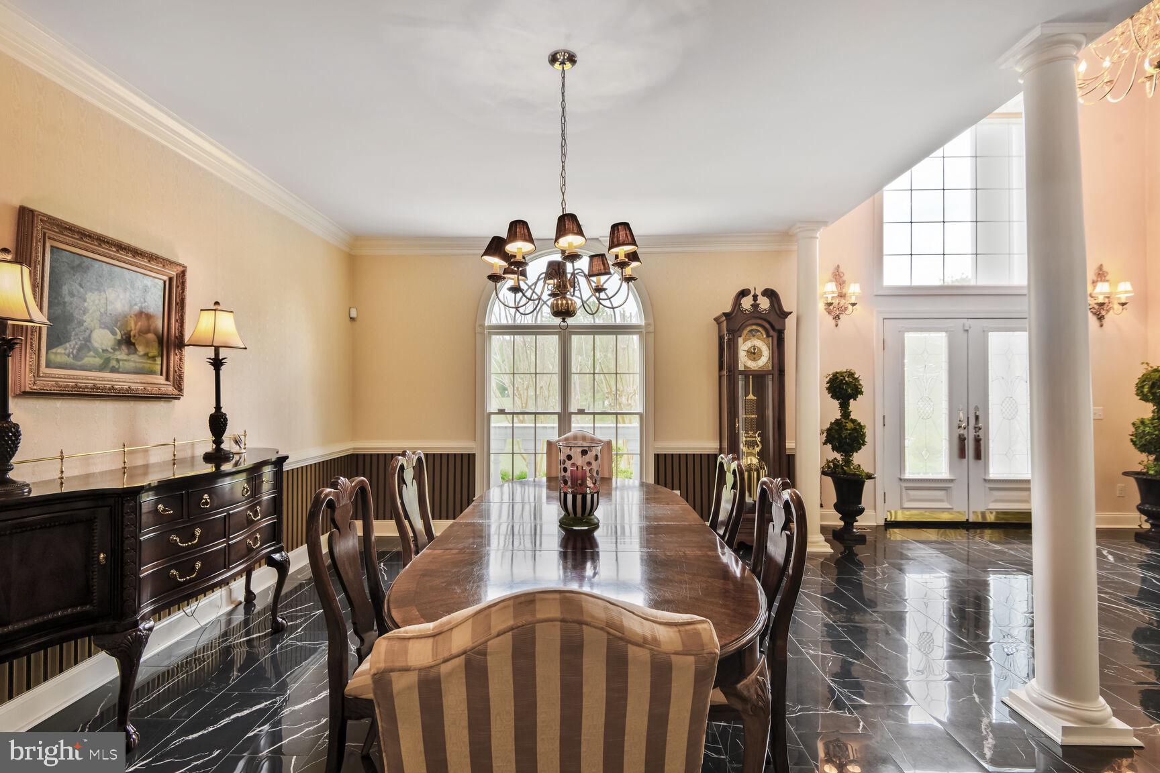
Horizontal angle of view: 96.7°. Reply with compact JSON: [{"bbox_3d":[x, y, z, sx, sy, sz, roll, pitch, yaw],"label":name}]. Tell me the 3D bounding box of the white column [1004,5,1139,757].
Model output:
[{"bbox_3d":[1.961,-0.025,2.103,0.305,2.740,0.305,0,-1,1],"label":"white column"}]

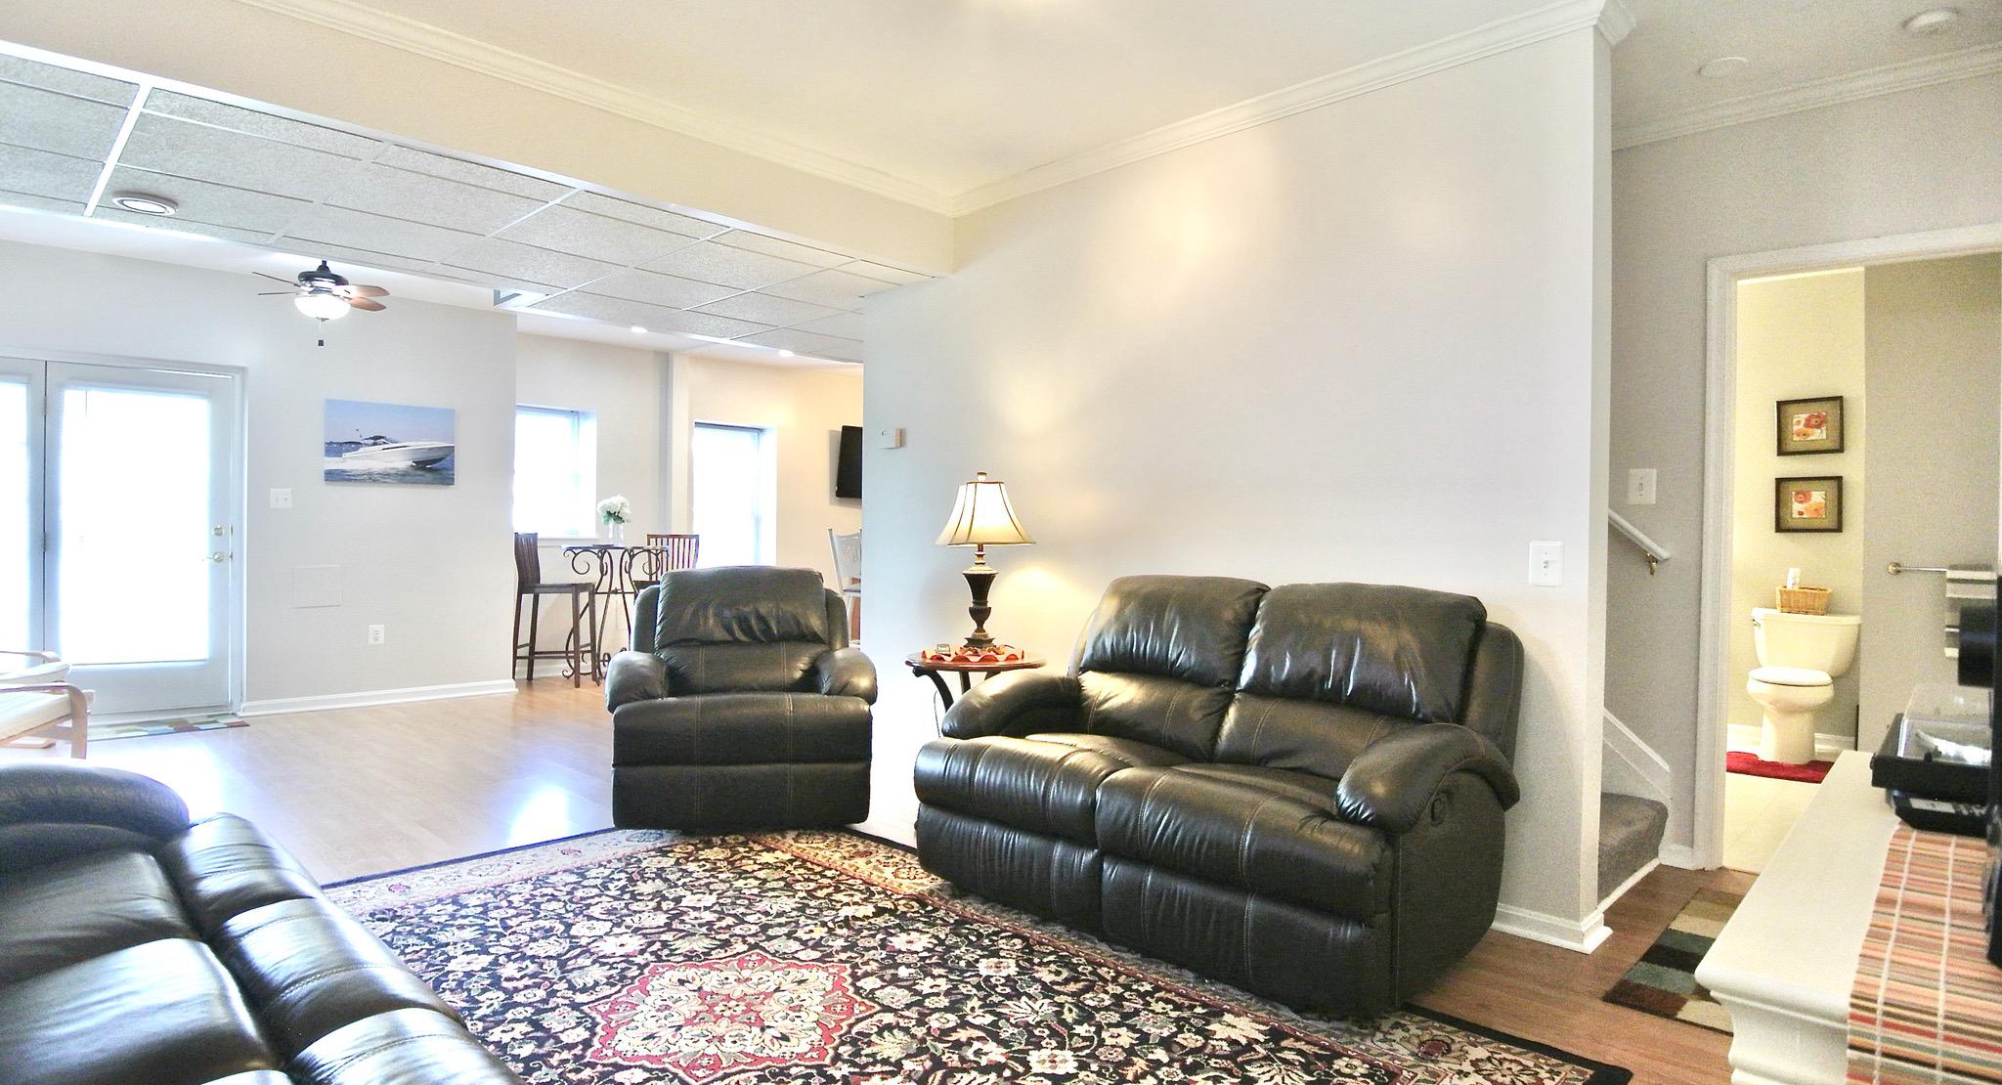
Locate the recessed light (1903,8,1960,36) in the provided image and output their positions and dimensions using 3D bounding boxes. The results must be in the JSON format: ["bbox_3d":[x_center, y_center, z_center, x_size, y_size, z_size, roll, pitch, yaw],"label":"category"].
[{"bbox_3d":[2.689,-1.502,2.894,0.122,0.024,0.122,2,2,44],"label":"recessed light"}]

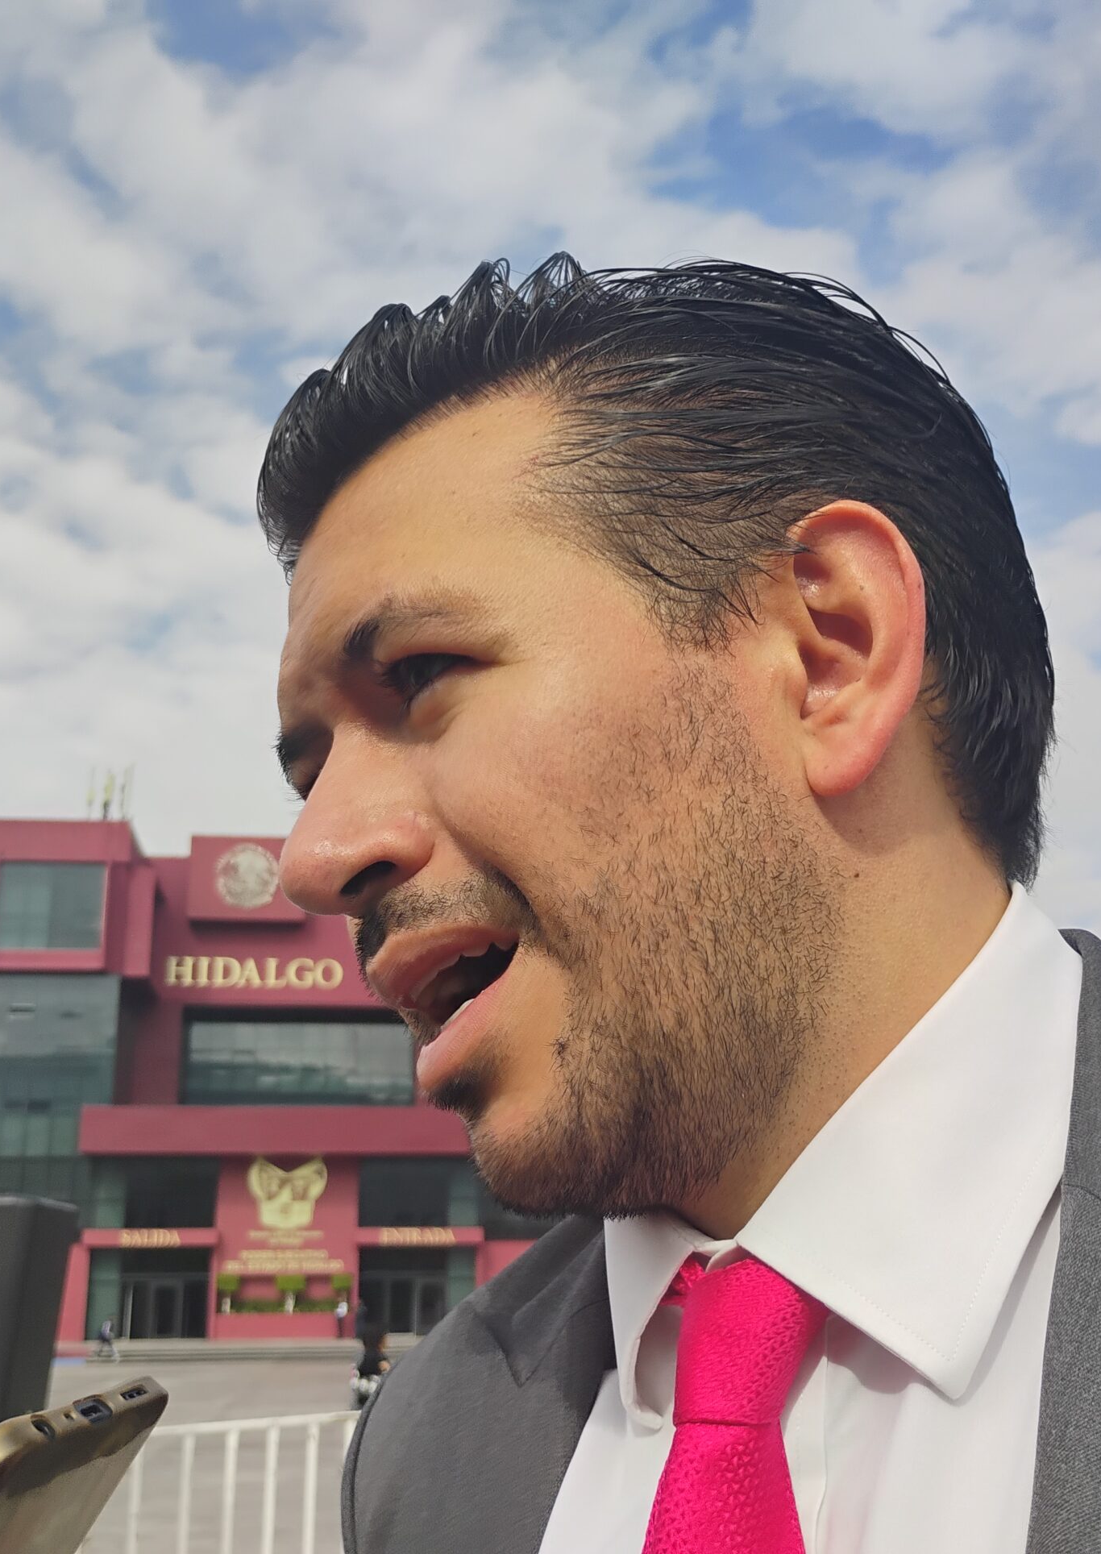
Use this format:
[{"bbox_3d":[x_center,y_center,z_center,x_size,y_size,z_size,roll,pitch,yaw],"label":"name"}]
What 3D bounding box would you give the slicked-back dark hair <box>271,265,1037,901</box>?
[{"bbox_3d":[0.032,-0.057,0.483,0.220,0.195,0.175,-6,-12,-24],"label":"slicked-back dark hair"}]

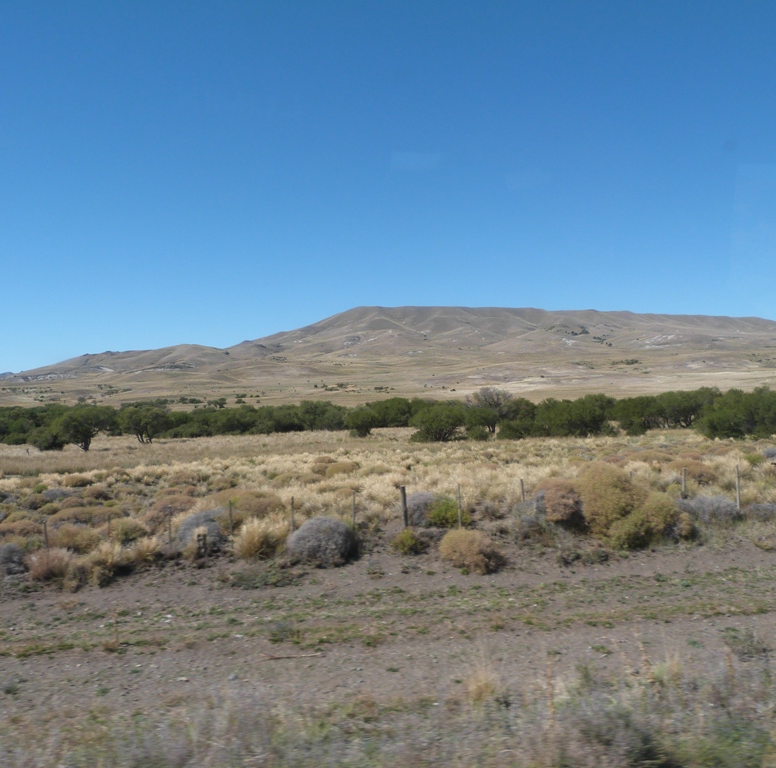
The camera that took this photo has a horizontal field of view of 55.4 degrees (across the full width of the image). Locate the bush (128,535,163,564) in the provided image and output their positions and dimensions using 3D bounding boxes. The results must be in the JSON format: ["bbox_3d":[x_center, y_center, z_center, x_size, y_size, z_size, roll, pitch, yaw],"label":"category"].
[{"bbox_3d":[-5.842,3.971,17.866,0.810,0.670,0.740,-3,-1,0],"label":"bush"}]

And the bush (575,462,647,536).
[{"bbox_3d":[5.773,2.886,19.100,1.850,1.692,1.700,-3,-1,16],"label":"bush"}]

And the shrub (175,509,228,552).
[{"bbox_3d":[-4.541,3.608,18.009,1.315,1.157,1.184,-1,-1,0],"label":"shrub"}]

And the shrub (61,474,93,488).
[{"bbox_3d":[-15.535,4.866,37.000,1.700,0.625,1.400,-3,-1,-23],"label":"shrub"}]

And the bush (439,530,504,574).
[{"bbox_3d":[1.712,3.454,15.159,1.353,0.902,1.218,-1,-1,0],"label":"bush"}]

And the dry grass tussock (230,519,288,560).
[{"bbox_3d":[-2.921,3.562,16.940,1.283,0.962,1.155,-1,-1,0],"label":"dry grass tussock"}]

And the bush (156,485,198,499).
[{"bbox_3d":[-8.091,4.152,28.425,1.614,0.581,1.453,-1,-1,0],"label":"bush"}]

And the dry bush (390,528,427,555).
[{"bbox_3d":[0.472,3.627,17.029,0.829,0.599,0.746,-1,-1,0],"label":"dry bush"}]

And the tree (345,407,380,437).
[{"bbox_3d":[-2.580,3.651,72.000,3.300,2.921,3.100,-3,-1,-2],"label":"tree"}]

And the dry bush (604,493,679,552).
[{"bbox_3d":[6.023,3.159,17.500,1.700,1.136,1.500,-3,-1,18],"label":"dry bush"}]

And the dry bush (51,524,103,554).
[{"bbox_3d":[-8.572,4.275,20.395,1.410,0.800,1.190,-3,-1,0],"label":"dry bush"}]

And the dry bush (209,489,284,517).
[{"bbox_3d":[-4.689,3.893,24.615,2.480,0.830,1.860,-3,-1,0],"label":"dry bush"}]

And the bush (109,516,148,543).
[{"bbox_3d":[-7.585,4.284,21.700,1.120,0.646,1.000,-3,-1,-20],"label":"bush"}]

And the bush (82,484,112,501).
[{"bbox_3d":[-12.571,4.673,32.000,1.300,0.606,1.100,-3,-1,-22],"label":"bush"}]

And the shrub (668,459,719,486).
[{"bbox_3d":[10.948,3.136,26.500,1.800,0.860,1.500,-3,-1,22],"label":"shrub"}]

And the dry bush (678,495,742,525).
[{"bbox_3d":[8.548,3.247,19.600,1.700,0.610,1.200,-3,-1,23],"label":"dry bush"}]

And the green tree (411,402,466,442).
[{"bbox_3d":[4.712,3.592,69.000,5.225,3.732,4.703,-1,-1,0],"label":"green tree"}]

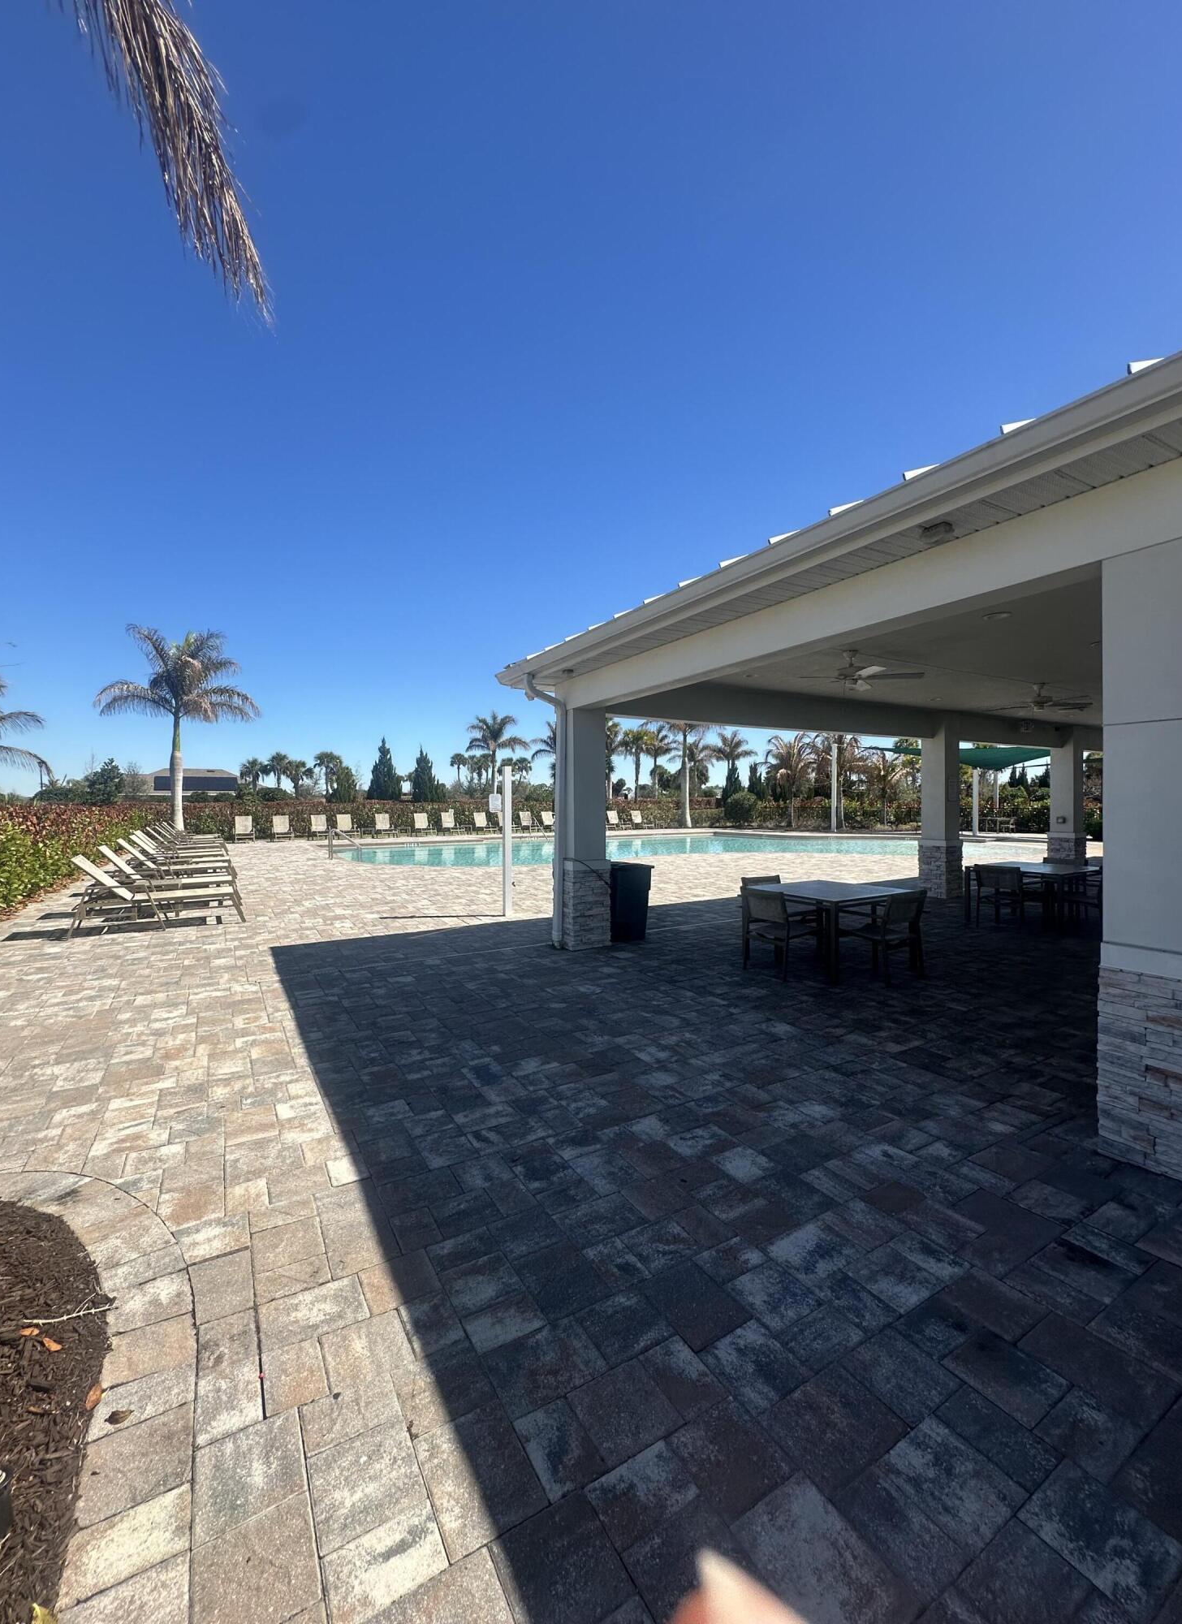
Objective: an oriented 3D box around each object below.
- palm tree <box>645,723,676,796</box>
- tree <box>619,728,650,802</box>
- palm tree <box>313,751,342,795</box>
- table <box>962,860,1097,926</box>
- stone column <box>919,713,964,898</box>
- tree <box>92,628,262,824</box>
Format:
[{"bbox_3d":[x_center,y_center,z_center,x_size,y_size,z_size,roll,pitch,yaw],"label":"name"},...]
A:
[{"bbox_3d":[6.407,-3.704,62.000,3.700,9.120,3.700,0,1,0],"label":"palm tree"},{"bbox_3d":[3.833,-2.920,54.028,3.000,8.033,3.000,0,0,0],"label":"tree"},{"bbox_3d":[-28.057,-2.742,70.000,3.200,7.360,3.200,0,1,0],"label":"palm tree"},{"bbox_3d":[5.730,1.110,8.500,1.170,0.740,1.170,-1,1,-30],"label":"table"},{"bbox_3d":[5.900,-0.091,11.094,0.490,3.100,0.490,-1,0,-30],"label":"stone column"},{"bbox_3d":[-18.830,-3.456,30.035,6.600,9.836,6.600,0,0,0],"label":"tree"}]

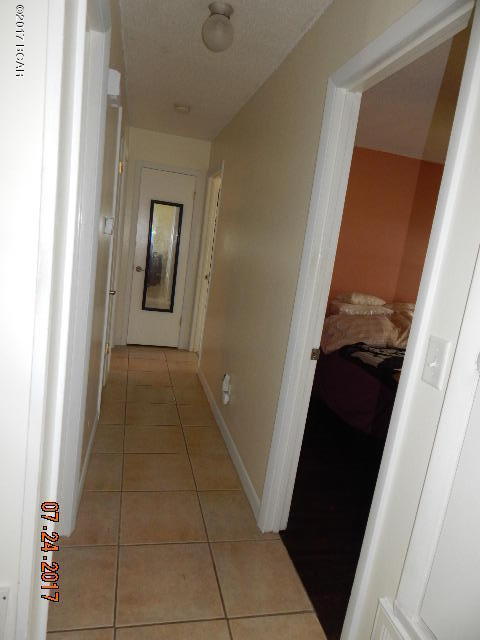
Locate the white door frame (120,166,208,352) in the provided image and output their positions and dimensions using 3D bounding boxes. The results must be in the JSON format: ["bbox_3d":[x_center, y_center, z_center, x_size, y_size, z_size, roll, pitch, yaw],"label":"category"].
[{"bbox_3d":[-0.910,-0.698,4.783,0.770,2.100,0.110,5,10,-15],"label":"white door frame"}]

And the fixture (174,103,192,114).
[{"bbox_3d":[-0.504,-1.839,3.556,0.140,0.045,0.140,5,10,-15],"label":"fixture"}]

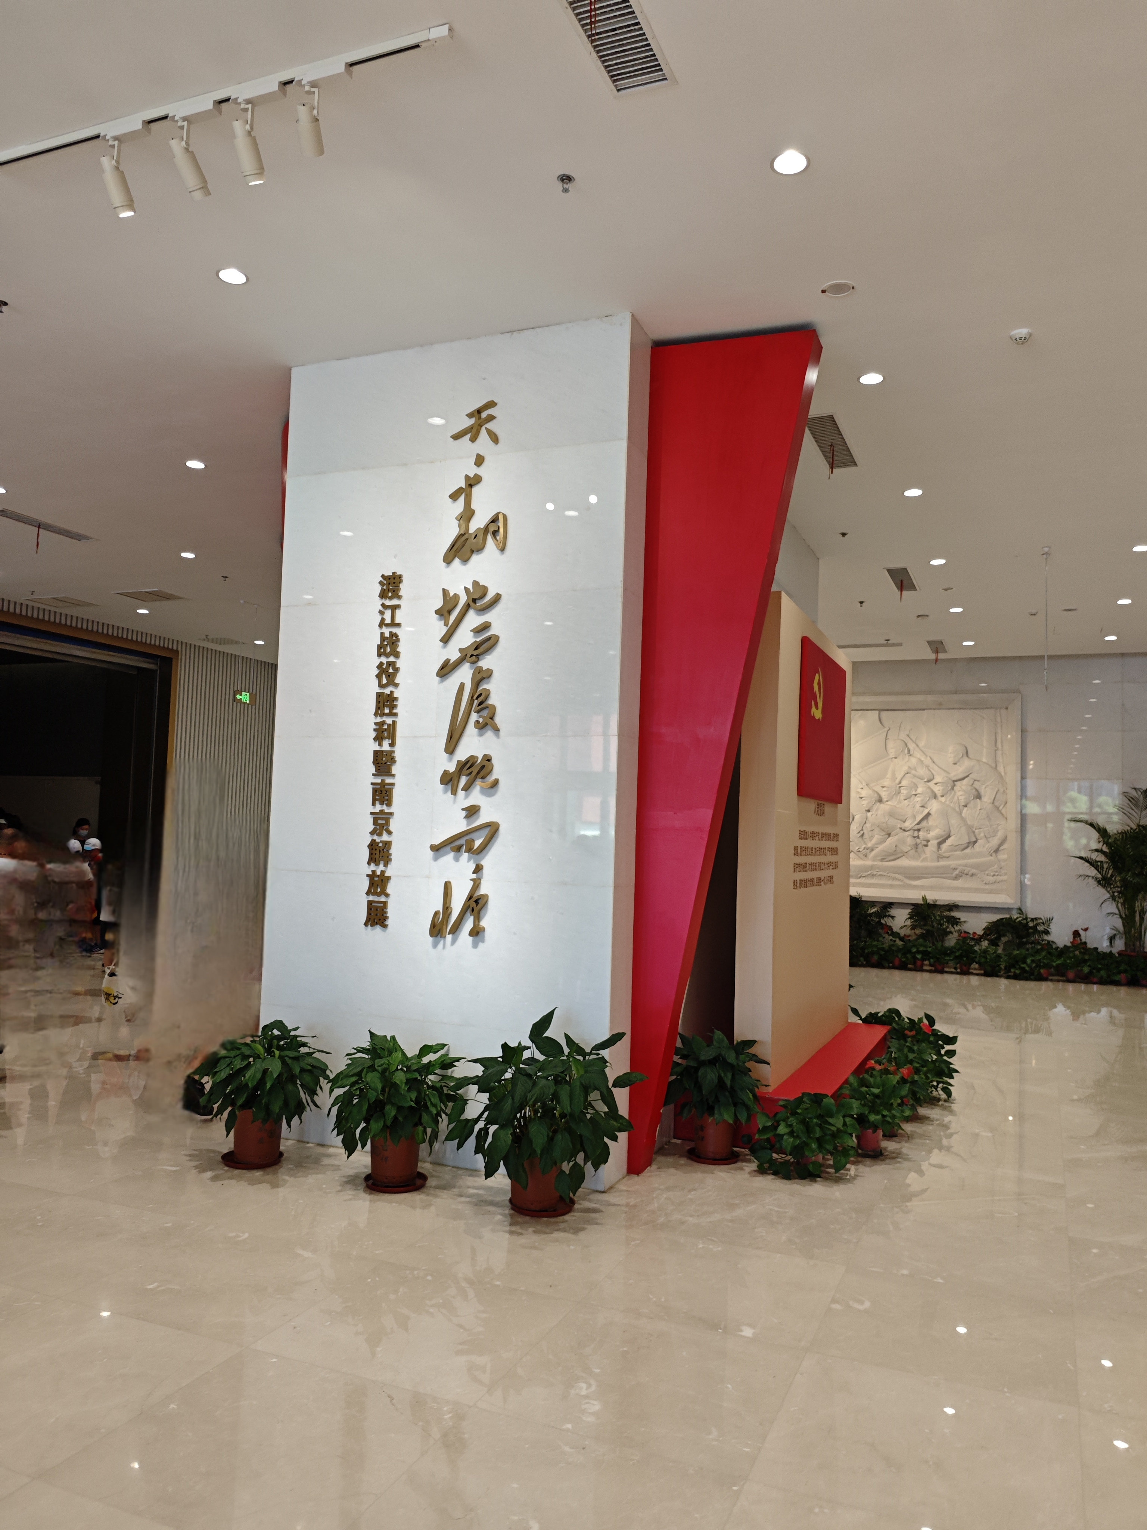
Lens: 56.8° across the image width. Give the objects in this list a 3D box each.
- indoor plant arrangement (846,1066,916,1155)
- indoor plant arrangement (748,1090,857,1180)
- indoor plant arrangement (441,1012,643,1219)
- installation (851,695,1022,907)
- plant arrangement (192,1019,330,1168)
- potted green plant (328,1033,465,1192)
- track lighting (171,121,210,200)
[{"bbox_3d":[1.626,1.819,5.649,0.374,0.458,0.364,0,-4,23],"label":"indoor plant arrangement"},{"bbox_3d":[1.168,1.812,5.359,0.522,0.404,0.492,0,-4,23],"label":"indoor plant arrangement"},{"bbox_3d":[-0.124,1.483,4.668,0.847,0.886,0.729,0,-4,23],"label":"indoor plant arrangement"},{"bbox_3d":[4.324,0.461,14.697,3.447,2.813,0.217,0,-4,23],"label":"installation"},{"bbox_3d":[-1.516,1.563,5.145,0.650,0.699,0.611,0,-4,23],"label":"plant arrangement"},{"bbox_3d":[-0.818,1.566,4.885,0.630,0.704,0.591,2,-4,0],"label":"potted green plant"},{"bbox_3d":[-1.373,-2.169,3.784,0.094,0.241,0.177,0,-4,23],"label":"track lighting"}]

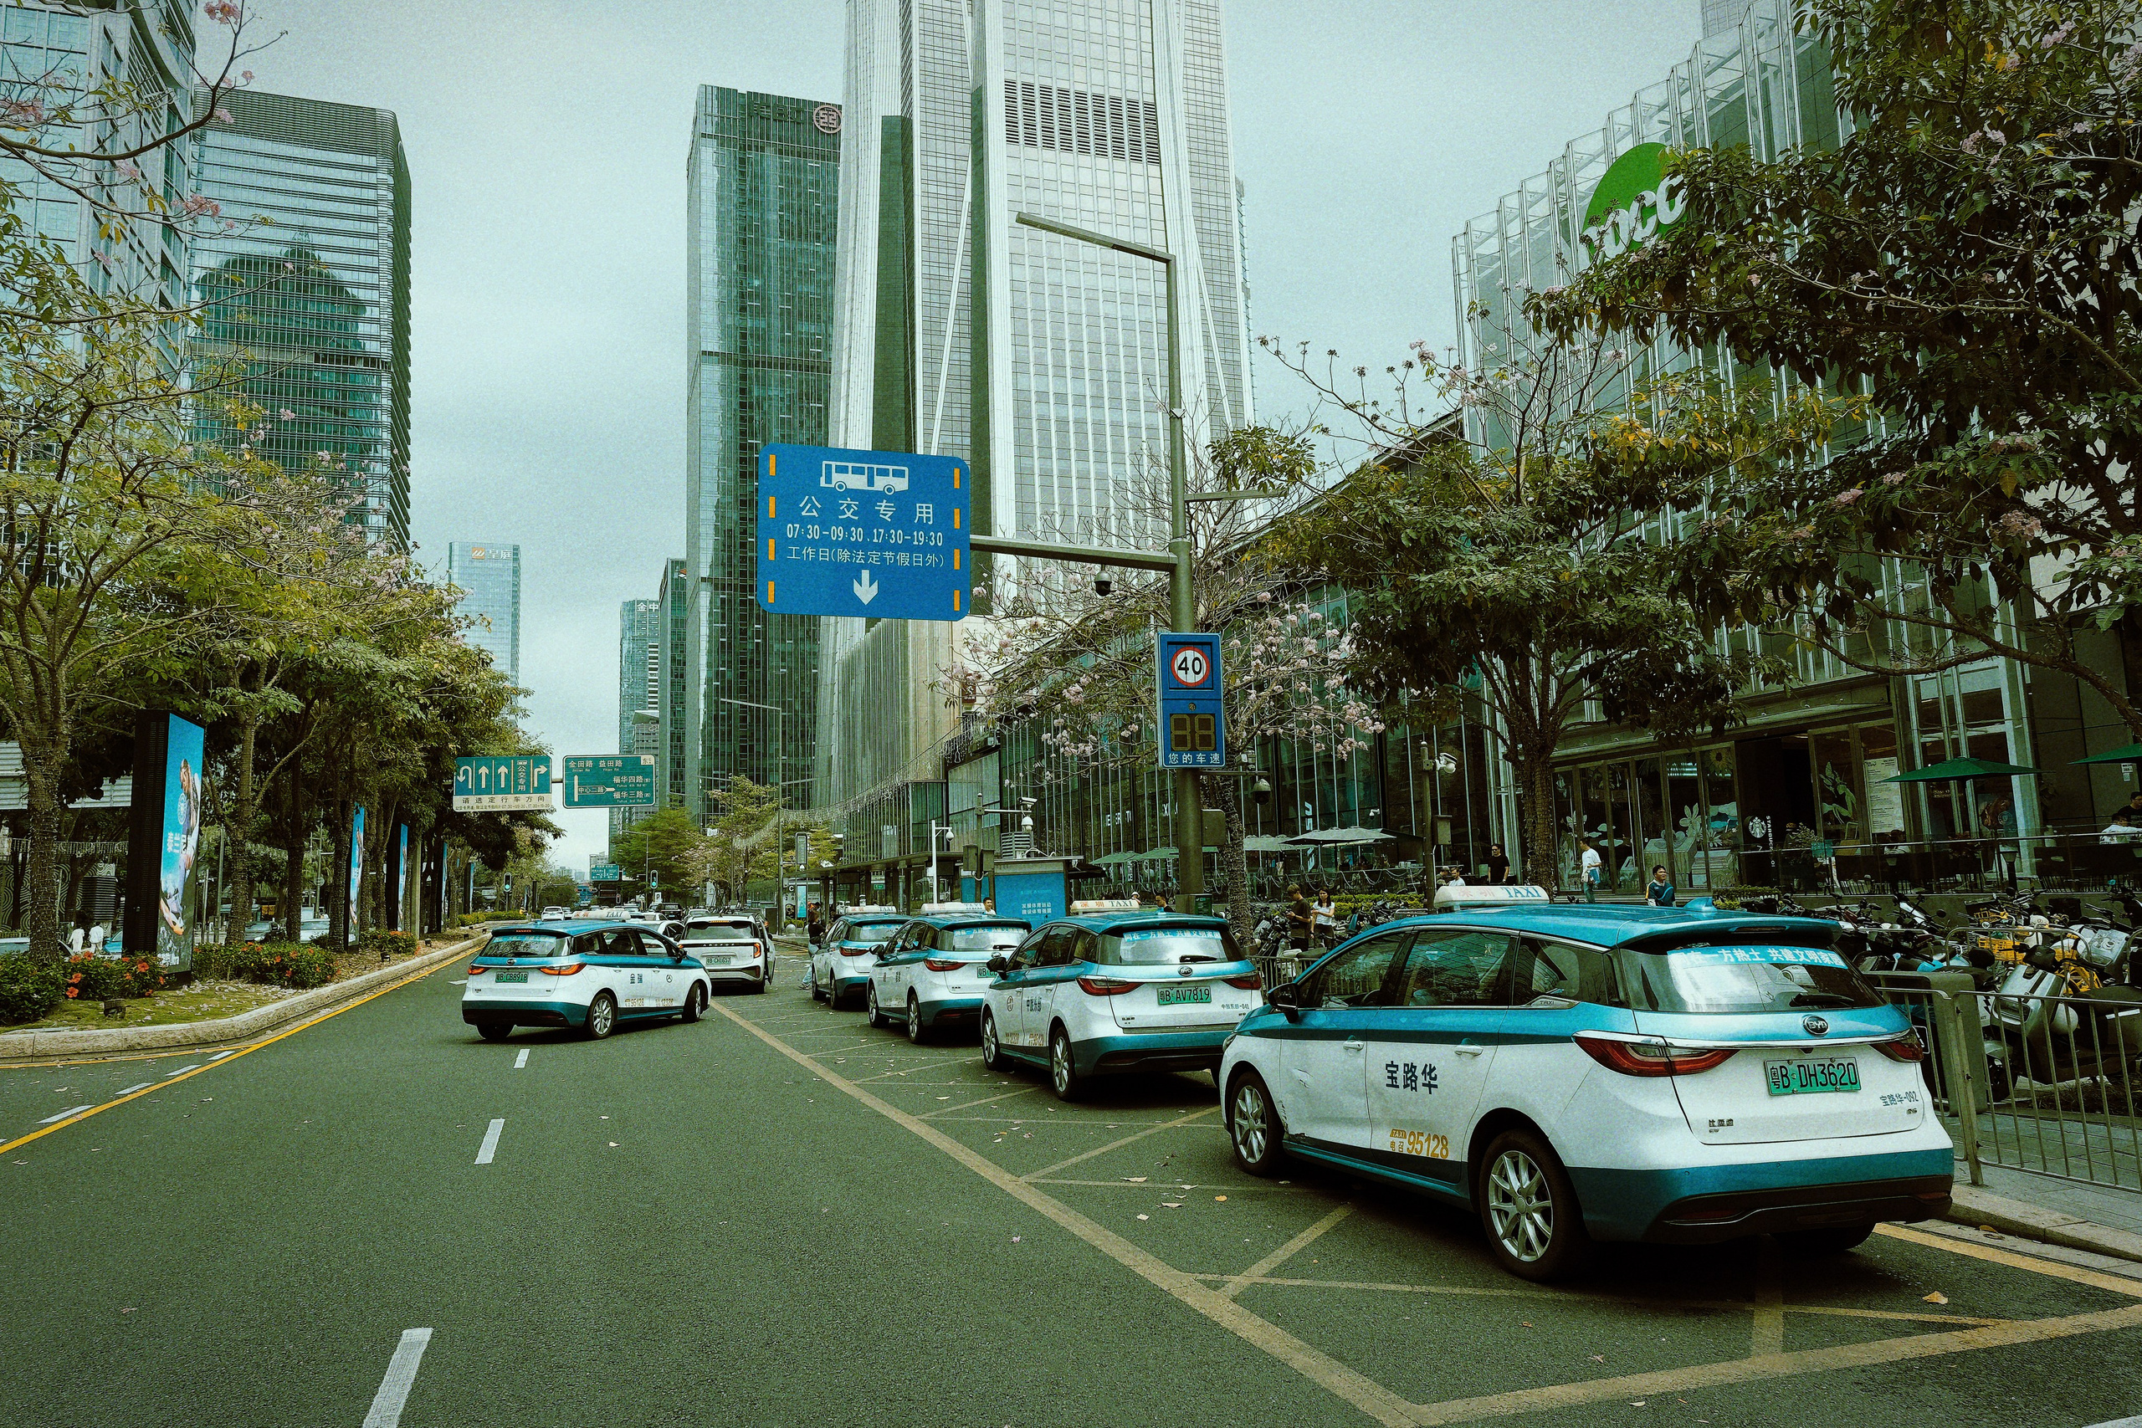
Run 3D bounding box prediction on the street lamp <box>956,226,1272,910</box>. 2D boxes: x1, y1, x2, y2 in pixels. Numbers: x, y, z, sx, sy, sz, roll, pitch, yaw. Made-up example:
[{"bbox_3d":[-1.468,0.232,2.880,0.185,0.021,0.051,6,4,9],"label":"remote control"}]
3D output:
[{"bbox_3d":[0.837,-1.196,18.140,4.038,10.195,0.500,1,-8,-19],"label":"street lamp"}]

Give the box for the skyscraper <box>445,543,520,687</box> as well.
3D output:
[{"bbox_3d":[-415.462,11.375,1005.575,47.000,268.114,45.000,1,-8,-19],"label":"skyscraper"}]

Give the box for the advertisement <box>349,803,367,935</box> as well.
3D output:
[{"bbox_3d":[-30.550,6.858,60.271,0.710,6.050,2.750,2,-8,-19],"label":"advertisement"}]

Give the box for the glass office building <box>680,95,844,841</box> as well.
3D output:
[{"bbox_3d":[-93.309,-61.740,441.716,48.000,250.000,45.000,2,-8,-18],"label":"glass office building"}]

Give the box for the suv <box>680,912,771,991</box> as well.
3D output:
[{"bbox_3d":[-8.045,5.413,32.449,1.920,1.700,4.700,2,-8,-17],"label":"suv"}]

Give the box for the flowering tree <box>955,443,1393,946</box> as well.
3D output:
[{"bbox_3d":[1.435,-0.006,20.930,5.900,8.470,5.600,1,-8,-19],"label":"flowering tree"}]

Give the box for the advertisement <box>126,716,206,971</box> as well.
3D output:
[{"bbox_3d":[-15.874,2.444,25.085,0.474,4.687,2.323,1,-8,-19],"label":"advertisement"}]

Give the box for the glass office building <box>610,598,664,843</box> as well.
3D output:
[{"bbox_3d":[-233.355,23.217,790.610,40.000,178.422,40.000,1,-8,-19],"label":"glass office building"}]

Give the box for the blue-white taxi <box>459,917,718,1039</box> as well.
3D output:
[{"bbox_3d":[-6.933,3.840,21.080,1.850,1.720,4.670,-3,-8,12],"label":"blue-white taxi"}]

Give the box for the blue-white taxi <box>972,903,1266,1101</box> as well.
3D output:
[{"bbox_3d":[0.366,2.723,14.145,1.850,1.750,4.690,1,-8,-16],"label":"blue-white taxi"}]

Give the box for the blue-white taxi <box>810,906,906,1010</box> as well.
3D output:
[{"bbox_3d":[-3.813,4.598,27.160,1.850,1.750,4.690,1,-8,-17],"label":"blue-white taxi"}]

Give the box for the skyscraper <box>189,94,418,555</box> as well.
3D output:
[{"bbox_3d":[-186.719,-46.708,339.831,42.400,195.200,34.300,2,-8,-18],"label":"skyscraper"}]

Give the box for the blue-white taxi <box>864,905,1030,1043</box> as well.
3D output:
[{"bbox_3d":[-1.625,3.536,19.784,1.850,1.760,4.670,2,-8,-19],"label":"blue-white taxi"}]

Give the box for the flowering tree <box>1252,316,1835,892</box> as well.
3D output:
[{"bbox_3d":[4.240,-0.227,12.998,5.200,7.080,5.100,2,-8,-18],"label":"flowering tree"}]

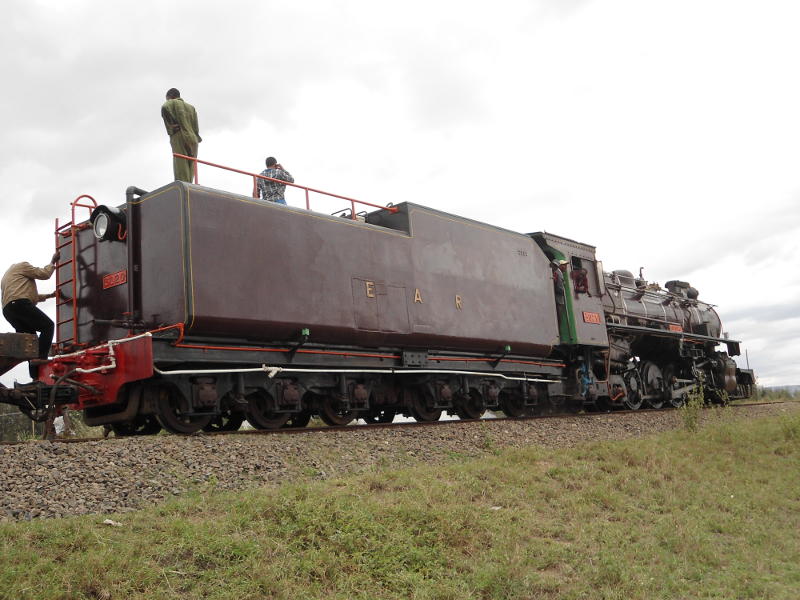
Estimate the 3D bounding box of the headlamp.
[{"bbox_3d":[-3.688,-0.949,10.774,0.430,0.440,0.290,-13,-12,37],"label":"headlamp"}]

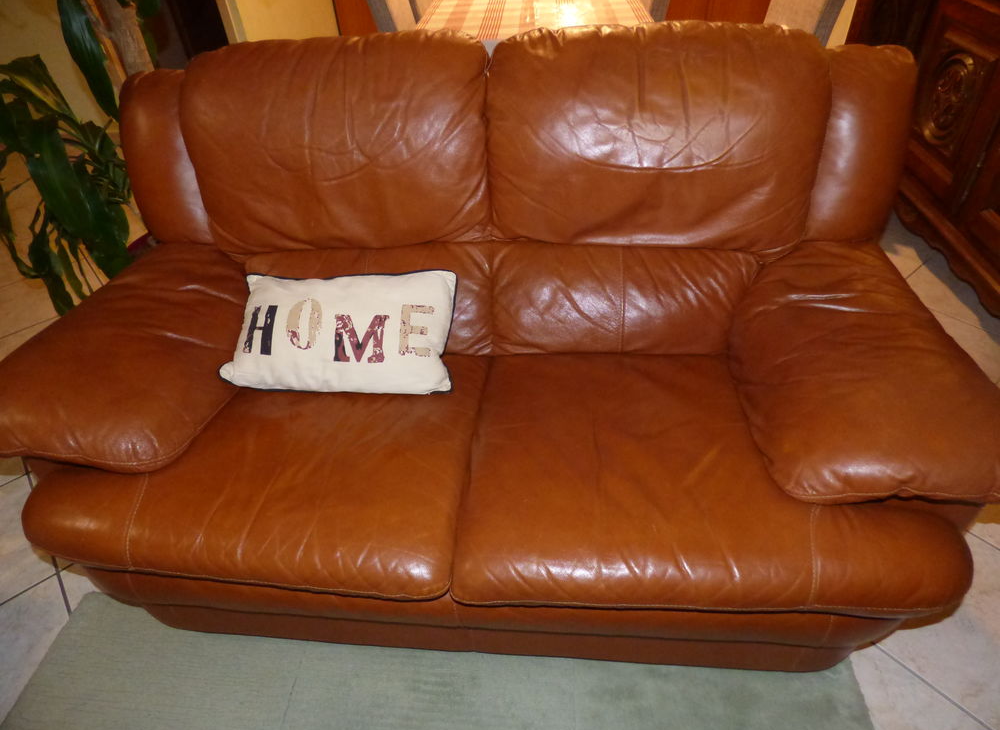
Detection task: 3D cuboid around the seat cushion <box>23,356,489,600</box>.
[{"bbox_3d":[-0.435,0.161,1.151,0.785,0.163,0.541,2,41,5],"label":"seat cushion"}]

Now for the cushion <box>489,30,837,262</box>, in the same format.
[{"bbox_3d":[0.284,-0.428,1.130,0.602,0.408,0.214,2,24,5],"label":"cushion"}]

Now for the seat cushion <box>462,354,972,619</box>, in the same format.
[{"bbox_3d":[0.343,0.180,1.087,0.785,0.163,0.541,2,41,5],"label":"seat cushion"}]

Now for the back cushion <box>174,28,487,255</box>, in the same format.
[{"bbox_3d":[-0.318,-0.438,1.180,0.592,0.408,0.214,2,24,5],"label":"back cushion"}]

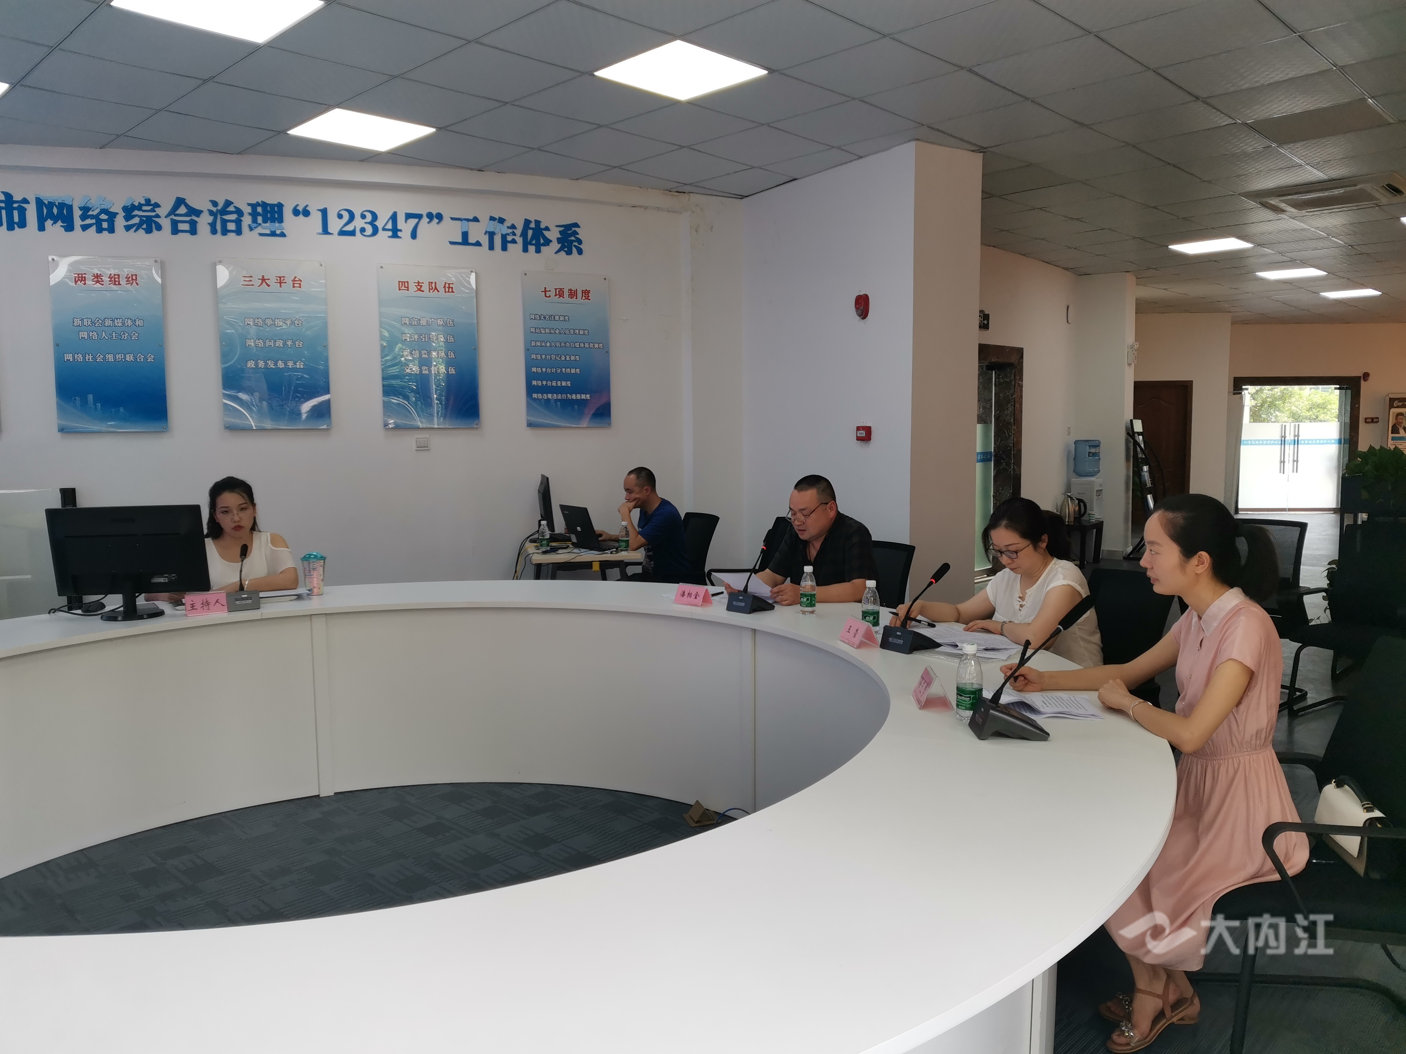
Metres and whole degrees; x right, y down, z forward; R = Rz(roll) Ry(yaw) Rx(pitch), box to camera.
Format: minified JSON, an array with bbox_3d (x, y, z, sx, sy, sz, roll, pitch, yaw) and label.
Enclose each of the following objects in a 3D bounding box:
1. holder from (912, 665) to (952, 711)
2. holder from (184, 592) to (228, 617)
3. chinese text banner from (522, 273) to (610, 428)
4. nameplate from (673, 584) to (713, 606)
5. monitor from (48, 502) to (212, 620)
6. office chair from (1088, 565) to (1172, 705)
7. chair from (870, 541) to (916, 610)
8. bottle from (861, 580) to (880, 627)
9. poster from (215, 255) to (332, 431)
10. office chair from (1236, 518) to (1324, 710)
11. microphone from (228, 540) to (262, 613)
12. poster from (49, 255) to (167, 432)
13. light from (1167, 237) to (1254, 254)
[{"bbox_3d":[0.580,0.402,2.673,0.083,0.082,0.146,0,5,3],"label":"holder"},{"bbox_3d":[-1.963,0.302,4.170,0.150,0.082,0.078,-3,6,-26],"label":"holder"},{"bbox_3d":[-0.878,-1.145,6.884,0.599,0.993,0.020,-3,6,-28],"label":"chinese text banner"},{"bbox_3d":[-0.038,0.273,4.305,0.150,0.082,0.078,4,7,38],"label":"nameplate"},{"bbox_3d":[-2.219,0.130,4.106,0.550,0.430,0.200,-2,5,-10],"label":"monitor"},{"bbox_3d":[1.186,0.624,3.599,0.590,0.935,0.560,-2,5,-18],"label":"office chair"},{"bbox_3d":[0.570,0.547,4.516,0.560,0.935,0.590,4,7,44],"label":"chair"},{"bbox_3d":[0.570,0.270,3.580,0.064,0.182,0.064,-1,5,0],"label":"bottle"},{"bbox_3d":[-2.527,-1.074,6.242,0.590,0.985,0.020,-2,5,-15],"label":"poster"},{"bbox_3d":[2.924,0.440,5.726,0.600,0.940,0.570,-5,7,-41],"label":"office chair"},{"bbox_3d":[-1.843,0.196,4.205,0.125,0.245,0.250,-4,6,-34],"label":"microphone"},{"bbox_3d":[-3.403,-1.040,6.061,0.584,0.995,0.020,-2,6,-19],"label":"poster"},{"bbox_3d":[4.569,-2.530,9.480,0.600,0.030,0.600,4,7,44],"label":"light"}]

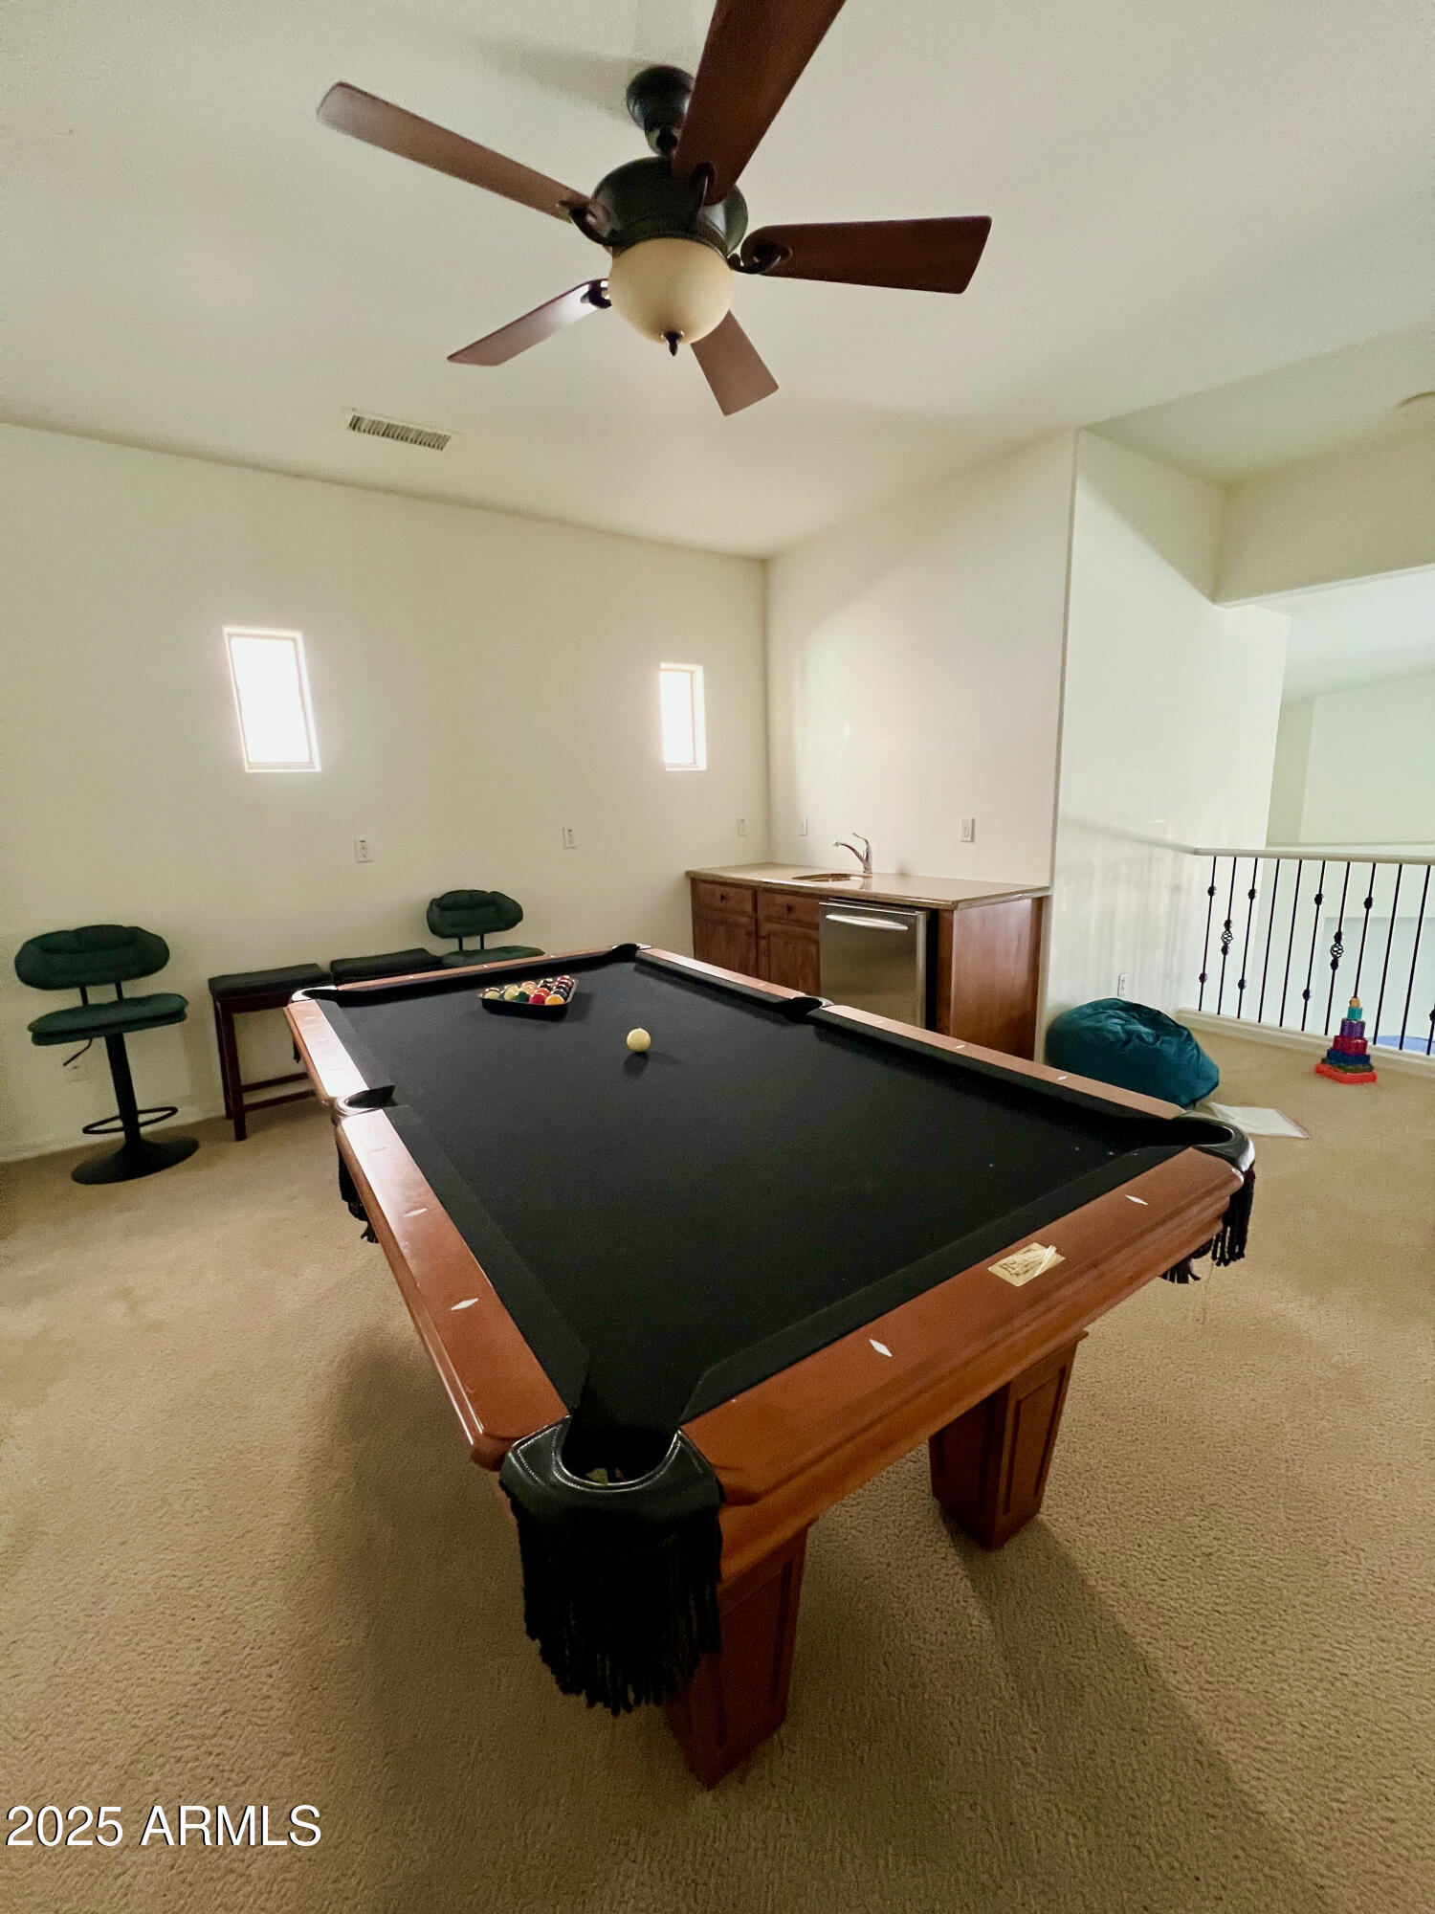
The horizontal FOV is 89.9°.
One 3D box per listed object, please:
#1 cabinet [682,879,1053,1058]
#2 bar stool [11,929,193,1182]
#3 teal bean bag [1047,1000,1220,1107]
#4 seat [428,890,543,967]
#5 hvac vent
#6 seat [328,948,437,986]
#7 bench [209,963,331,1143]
[{"bbox_3d":[0.717,0.018,4.332,0.617,0.930,2.210,-10,15,-32],"label":"cabinet"},{"bbox_3d":[-2.519,0.394,3.003,0.530,1.010,0.500,-11,15,-35],"label":"bar stool"},{"bbox_3d":[1.920,0.407,3.356,0.710,0.480,0.690,-10,15,-32],"label":"teal bean bag"},{"bbox_3d":[-1.209,0.152,3.880,0.530,1.010,0.500,-10,15,-32],"label":"seat"},{"bbox_3d":[-1.307,-2.154,2.971,0.410,0.020,0.190,-10,15,-32],"label":"hvac vent"},{"bbox_3d":[-1.674,0.359,3.727,0.480,0.706,0.350,-10,15,-32],"label":"seat"},{"bbox_3d":[-2.098,0.438,3.455,0.480,0.700,0.350,-10,15,-32],"label":"bench"}]

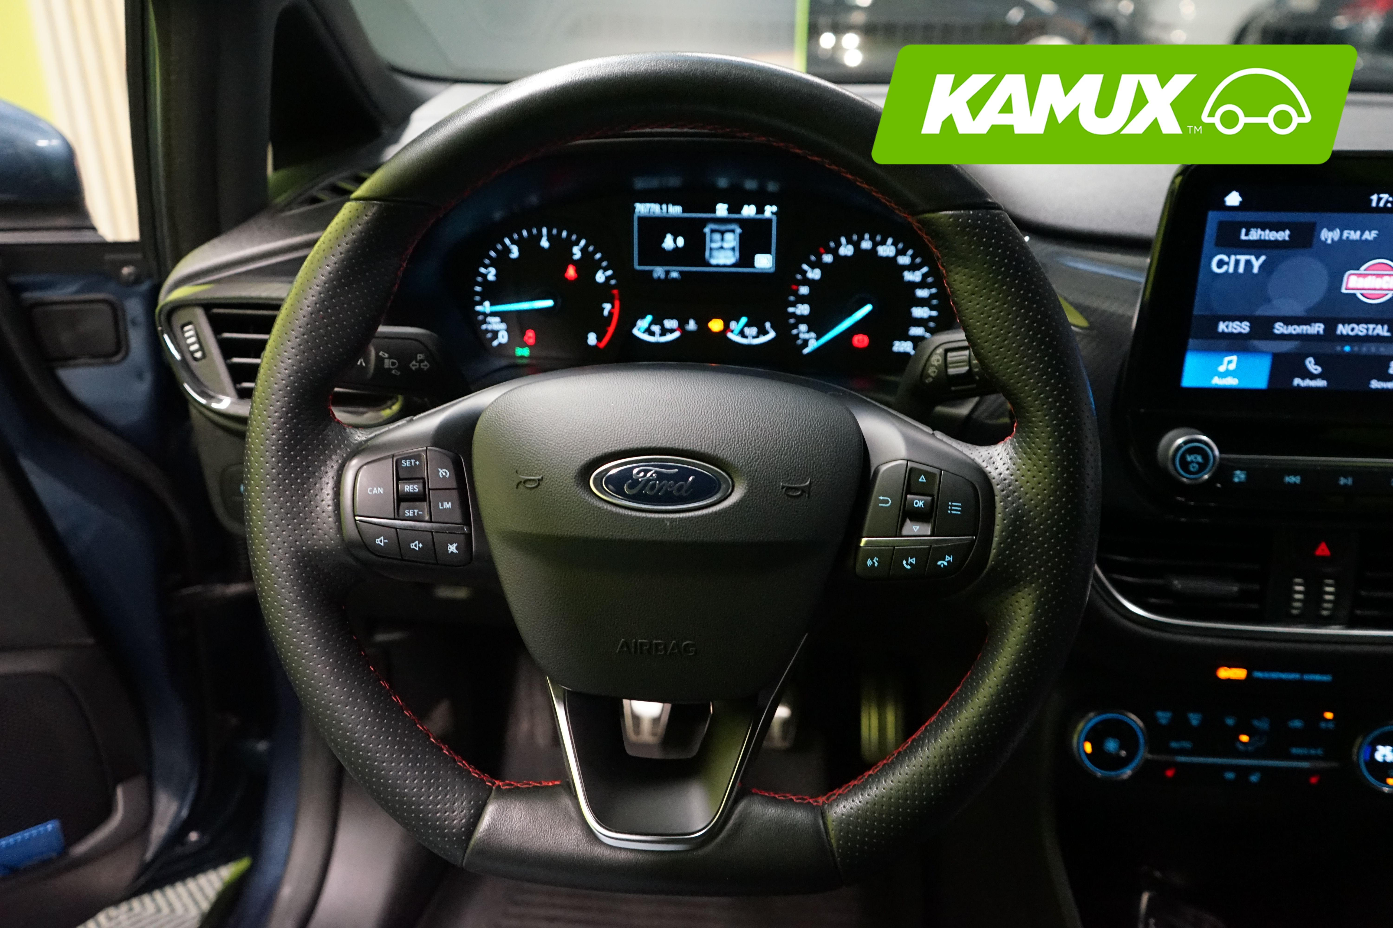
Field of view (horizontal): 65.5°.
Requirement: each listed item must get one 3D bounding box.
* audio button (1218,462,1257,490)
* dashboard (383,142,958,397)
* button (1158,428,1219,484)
[{"bbox_3d":[0.292,0.007,0.584,0.021,0.014,0.005,1,18,2],"label":"audio button"},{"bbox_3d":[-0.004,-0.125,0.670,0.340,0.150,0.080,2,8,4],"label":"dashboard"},{"bbox_3d":[0.262,-0.004,0.577,0.027,0.027,0.017,1,18,2],"label":"button"}]

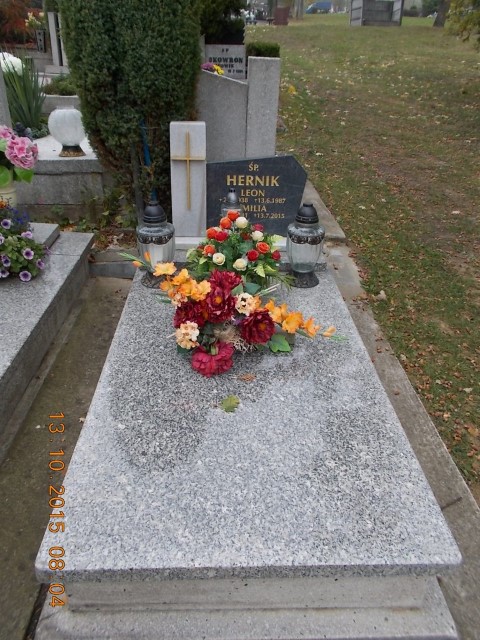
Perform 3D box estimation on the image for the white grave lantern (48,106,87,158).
[{"bbox_3d":[-1.110,-1.241,3.132,0.230,0.285,0.230,0,26,-3],"label":"white grave lantern"}]

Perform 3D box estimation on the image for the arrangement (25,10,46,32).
[{"bbox_3d":[-2.544,-3.695,5.949,0.270,0.235,0.240,0,26,-3],"label":"arrangement"}]

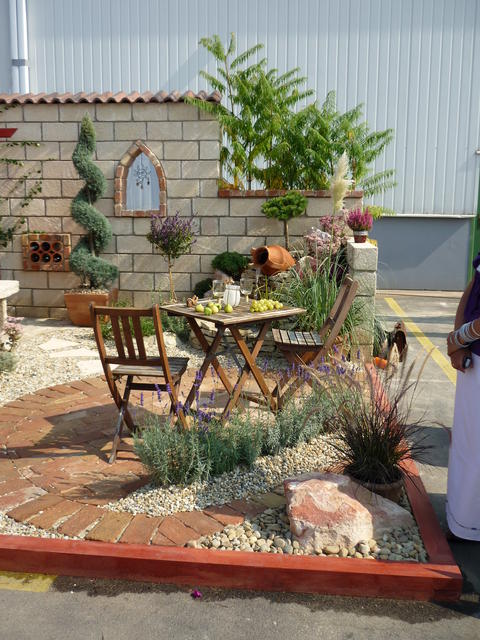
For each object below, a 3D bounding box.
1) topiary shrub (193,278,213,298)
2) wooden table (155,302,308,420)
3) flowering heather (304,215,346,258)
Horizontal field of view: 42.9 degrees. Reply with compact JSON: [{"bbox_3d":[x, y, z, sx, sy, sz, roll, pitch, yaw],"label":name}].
[{"bbox_3d":[-0.379,-0.322,6.341,0.240,0.220,0.240,0,10,0],"label":"topiary shrub"},{"bbox_3d":[-0.053,0.263,4.395,0.760,0.715,0.760,-8,13,-38],"label":"wooden table"},{"bbox_3d":[0.806,-0.787,5.750,0.400,0.410,0.380,1,10,5],"label":"flowering heather"}]

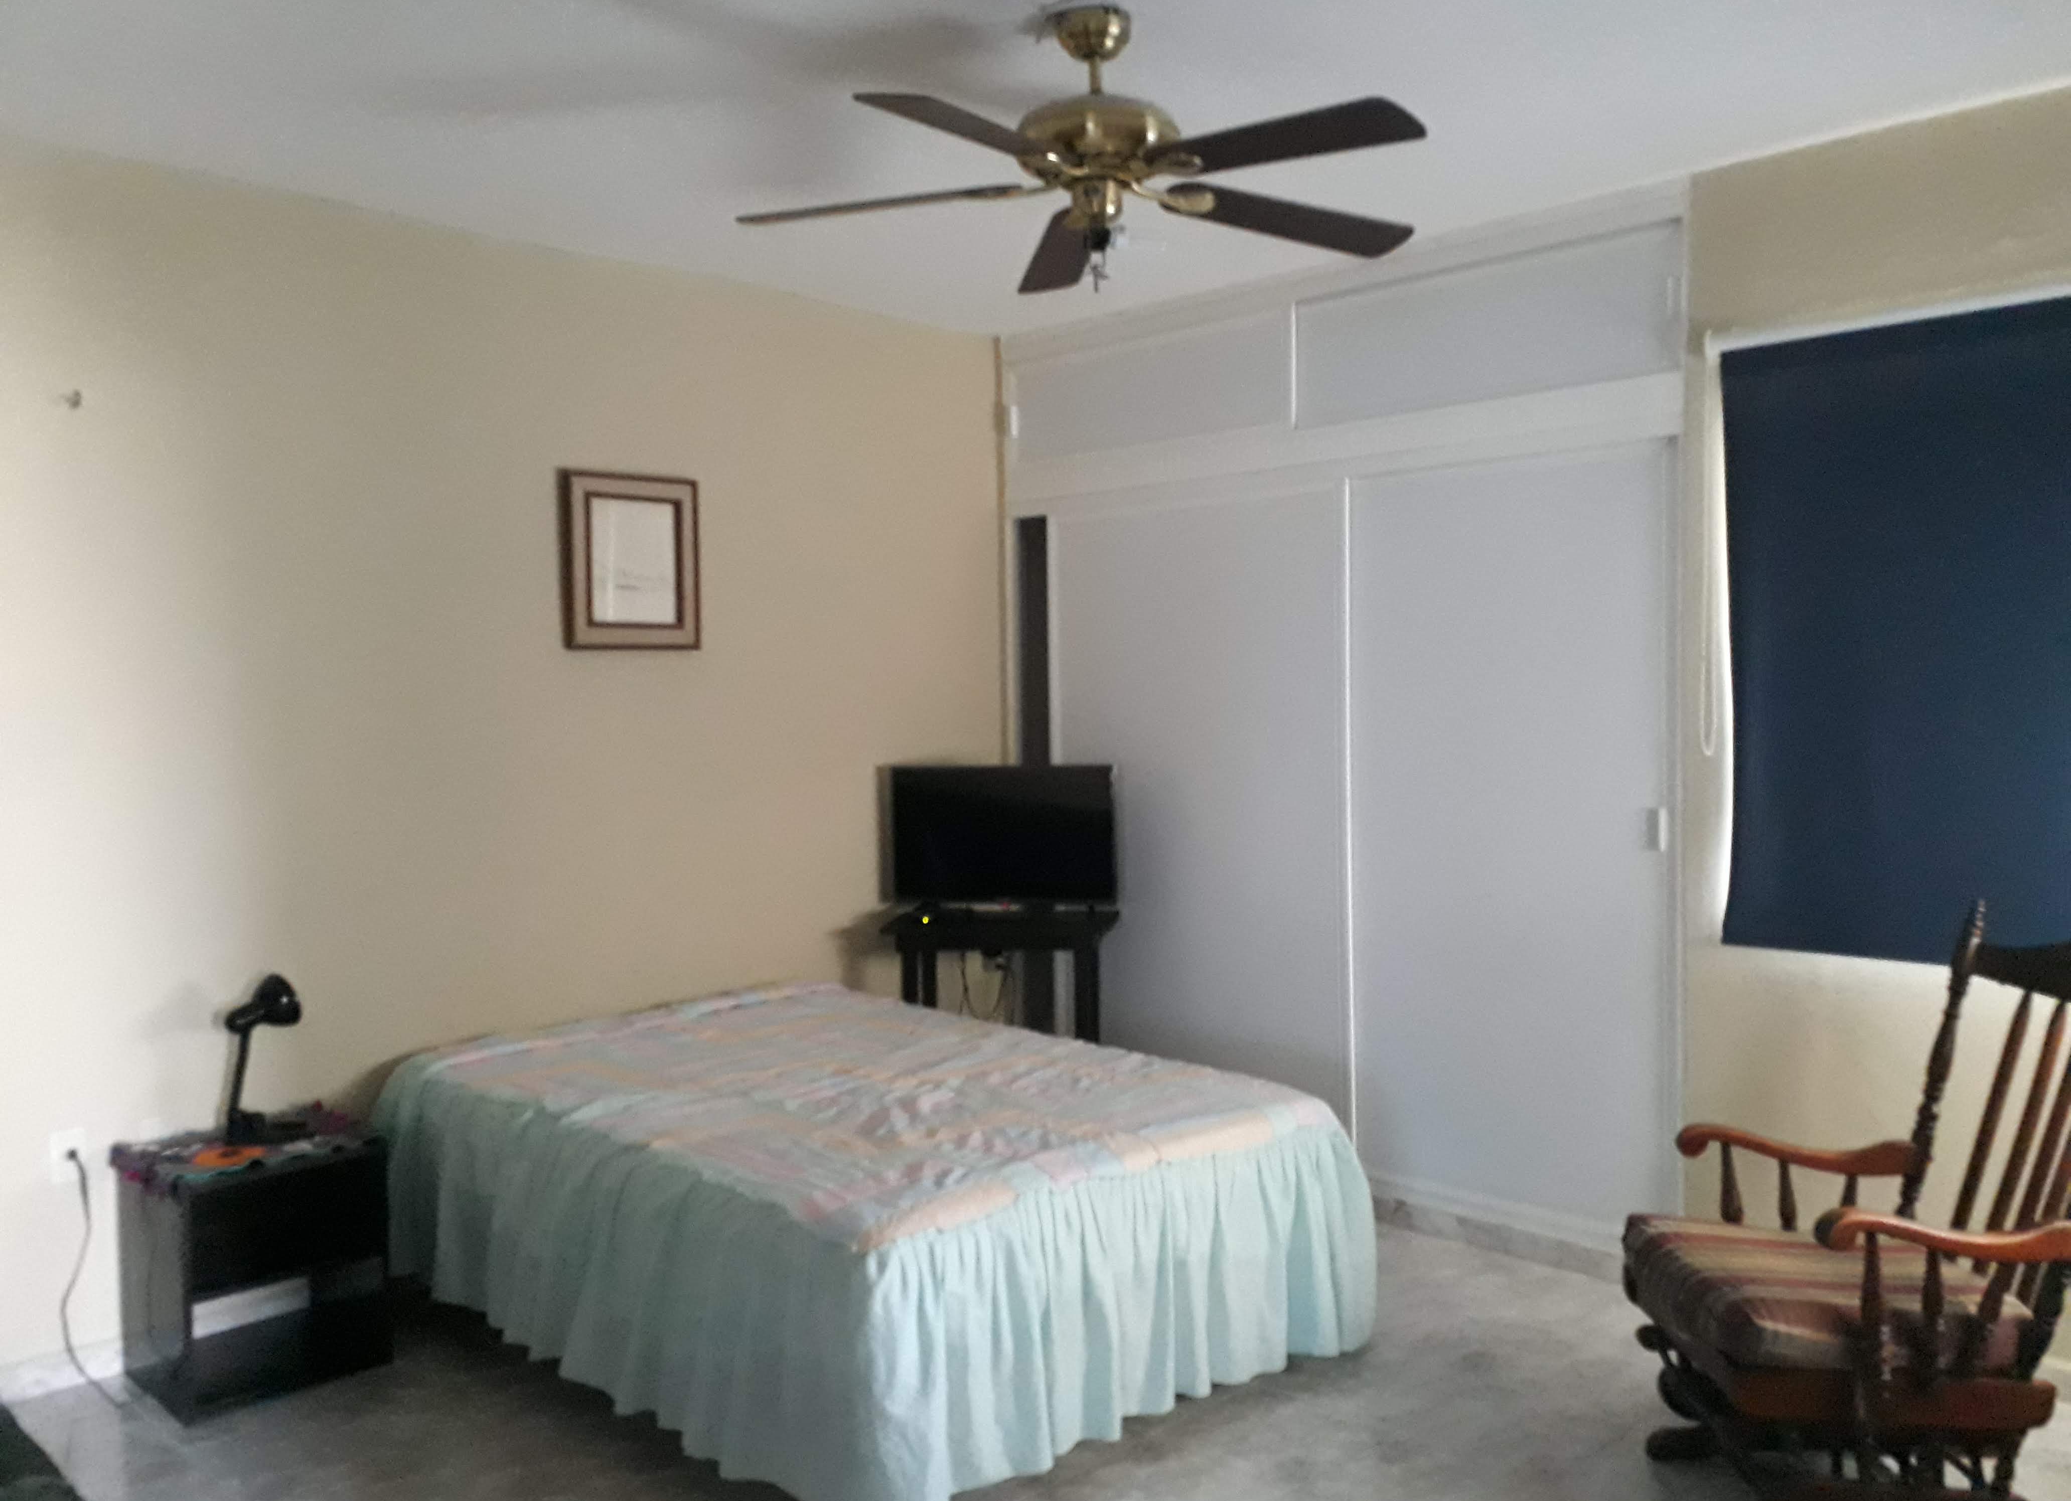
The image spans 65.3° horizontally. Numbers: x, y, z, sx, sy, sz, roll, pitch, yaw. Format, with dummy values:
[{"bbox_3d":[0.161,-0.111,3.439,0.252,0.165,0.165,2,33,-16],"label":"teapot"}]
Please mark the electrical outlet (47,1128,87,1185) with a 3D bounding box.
[{"bbox_3d":[-2.180,0.920,3.646,0.071,0.115,0.012,-3,4,-45],"label":"electrical outlet"}]

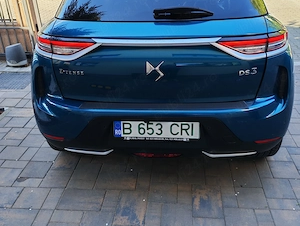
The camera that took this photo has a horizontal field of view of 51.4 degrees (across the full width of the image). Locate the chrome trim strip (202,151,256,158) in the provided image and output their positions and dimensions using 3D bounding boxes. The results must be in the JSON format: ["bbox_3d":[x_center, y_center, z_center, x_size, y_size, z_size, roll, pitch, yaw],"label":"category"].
[{"bbox_3d":[0.526,0.261,2.054,0.370,0.045,0.065,-3,29,-2],"label":"chrome trim strip"}]

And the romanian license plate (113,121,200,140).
[{"bbox_3d":[0.042,0.106,1.906,0.520,0.112,0.020,0,20,5],"label":"romanian license plate"}]

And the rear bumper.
[{"bbox_3d":[0.055,0.075,2.062,1.750,0.460,0.410,0,29,5],"label":"rear bumper"}]

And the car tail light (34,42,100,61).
[{"bbox_3d":[-0.514,-0.407,1.938,0.530,0.115,0.165,10,31,20],"label":"car tail light"}]

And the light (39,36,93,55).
[{"bbox_3d":[-0.529,-0.422,1.937,0.450,0.115,0.155,10,31,20],"label":"light"}]

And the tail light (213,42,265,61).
[{"bbox_3d":[0.509,-0.370,1.784,0.340,0.105,0.075,-5,29,-6],"label":"tail light"}]

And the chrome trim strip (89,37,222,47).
[{"bbox_3d":[0.034,-0.399,1.766,0.745,0.055,0.055,0,29,5],"label":"chrome trim strip"}]

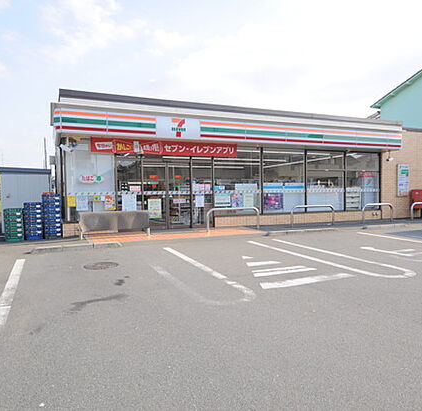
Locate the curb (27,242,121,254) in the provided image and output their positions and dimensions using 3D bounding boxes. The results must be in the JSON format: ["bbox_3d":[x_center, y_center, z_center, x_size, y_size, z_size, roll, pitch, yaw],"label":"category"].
[{"bbox_3d":[-2.977,0.935,8.094,1.930,0.100,0.180,-2,3,-24],"label":"curb"}]

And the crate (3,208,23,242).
[{"bbox_3d":[-4.912,0.474,9.067,0.400,0.800,0.500,-2,3,-24],"label":"crate"}]

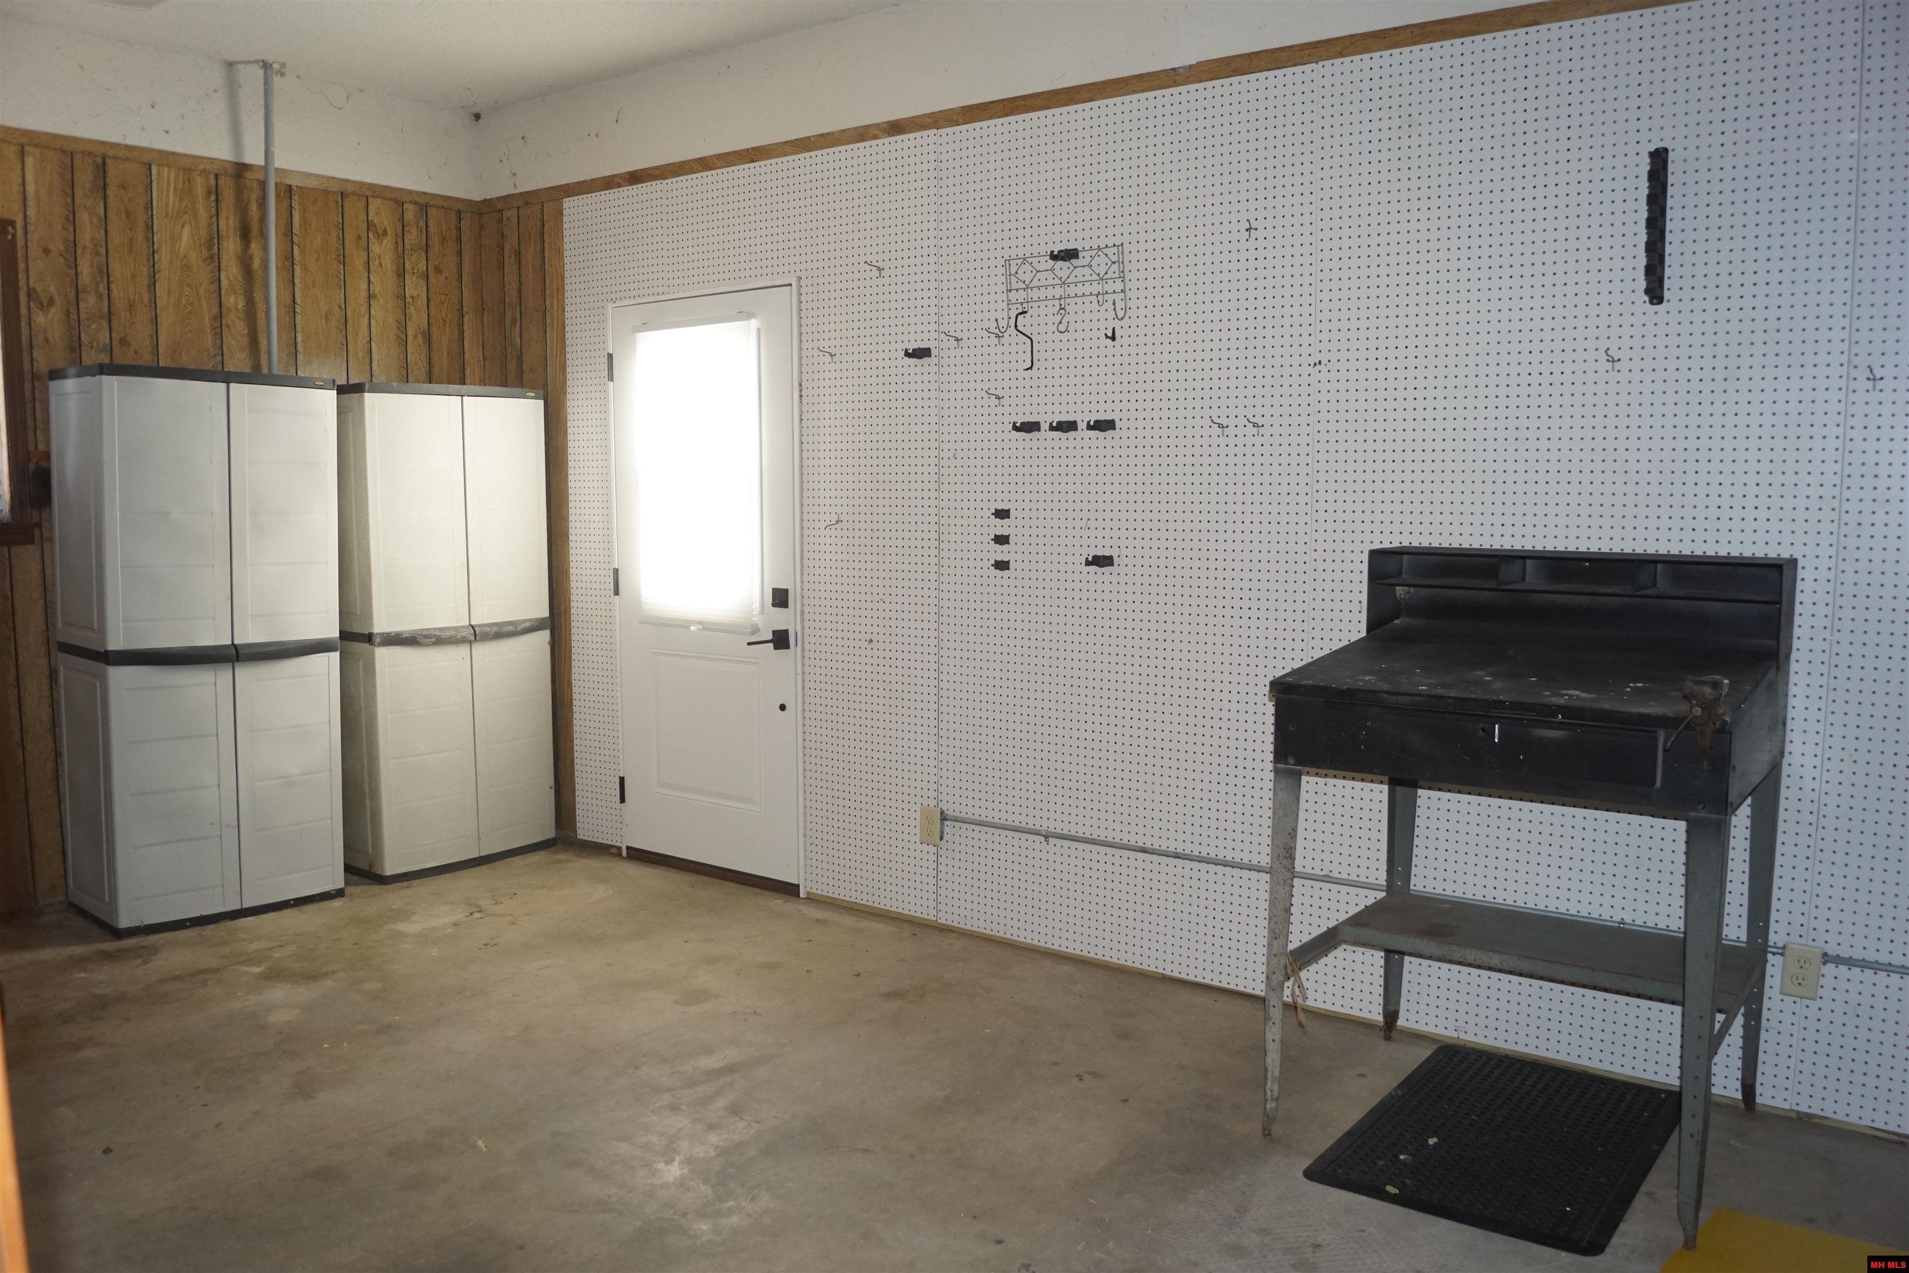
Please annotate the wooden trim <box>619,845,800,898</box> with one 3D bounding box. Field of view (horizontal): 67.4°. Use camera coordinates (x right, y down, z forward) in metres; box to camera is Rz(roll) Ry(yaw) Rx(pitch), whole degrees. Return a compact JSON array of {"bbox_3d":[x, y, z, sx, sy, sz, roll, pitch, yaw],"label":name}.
[{"bbox_3d":[-0.881,0.843,5.186,0.925,0.045,0.045,5,8,37],"label":"wooden trim"}]

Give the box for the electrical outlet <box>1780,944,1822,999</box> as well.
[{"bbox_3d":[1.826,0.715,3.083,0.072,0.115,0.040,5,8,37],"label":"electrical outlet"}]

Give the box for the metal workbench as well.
[{"bbox_3d":[1.228,0.467,3.065,0.880,1.250,0.740,5,8,37],"label":"metal workbench"}]

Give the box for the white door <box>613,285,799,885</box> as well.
[{"bbox_3d":[-0.884,-0.179,5.080,0.914,2.030,0.045,5,8,37],"label":"white door"}]

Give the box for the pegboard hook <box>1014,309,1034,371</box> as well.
[{"bbox_3d":[0.197,-0.854,4.136,0.055,0.172,0.040,5,8,37],"label":"pegboard hook"}]

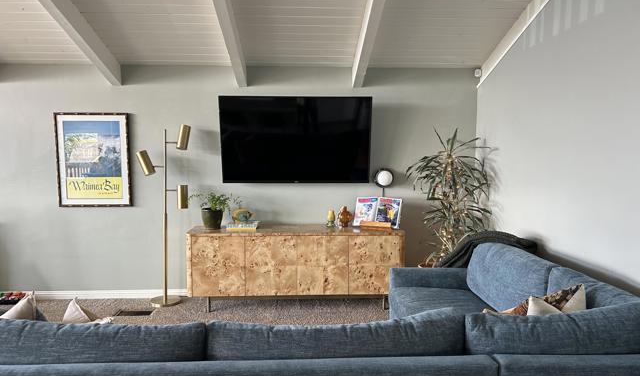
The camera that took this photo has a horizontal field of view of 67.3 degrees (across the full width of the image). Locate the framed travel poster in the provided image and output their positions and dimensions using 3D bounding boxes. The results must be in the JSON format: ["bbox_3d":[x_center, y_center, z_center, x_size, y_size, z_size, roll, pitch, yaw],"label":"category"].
[{"bbox_3d":[-2.192,-0.271,4.652,0.695,0.900,0.030,0,6,-3],"label":"framed travel poster"}]

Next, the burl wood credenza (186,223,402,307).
[{"bbox_3d":[-0.214,0.761,4.605,1.965,0.735,0.450,0,6,-3],"label":"burl wood credenza"}]

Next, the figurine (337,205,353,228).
[{"bbox_3d":[0.243,0.282,4.702,0.145,0.205,0.110,0,6,-3],"label":"figurine"}]

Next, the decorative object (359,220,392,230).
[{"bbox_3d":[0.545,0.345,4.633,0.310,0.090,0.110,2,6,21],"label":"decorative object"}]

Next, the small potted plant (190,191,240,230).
[{"bbox_3d":[-1.001,0.203,4.604,0.480,0.375,0.360,0,6,-3],"label":"small potted plant"}]

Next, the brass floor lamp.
[{"bbox_3d":[-1.473,0.255,4.582,0.519,1.710,0.310,0,4,-2],"label":"brass floor lamp"}]

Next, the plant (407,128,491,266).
[{"bbox_3d":[1.155,0.319,4.318,0.760,1.690,0.700,0,6,-3],"label":"plant"}]

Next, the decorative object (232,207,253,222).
[{"bbox_3d":[-0.734,0.260,4.612,0.200,0.145,0.080,0,6,-3],"label":"decorative object"}]

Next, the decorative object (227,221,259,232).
[{"bbox_3d":[-0.726,0.361,4.608,0.285,0.060,0.200,0,6,2],"label":"decorative object"}]

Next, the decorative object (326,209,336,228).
[{"bbox_3d":[0.112,0.301,4.688,0.082,0.166,0.082,0,6,-3],"label":"decorative object"}]

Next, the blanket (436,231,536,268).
[{"bbox_3d":[1.214,0.478,3.622,0.660,0.320,0.440,0,6,-3],"label":"blanket"}]

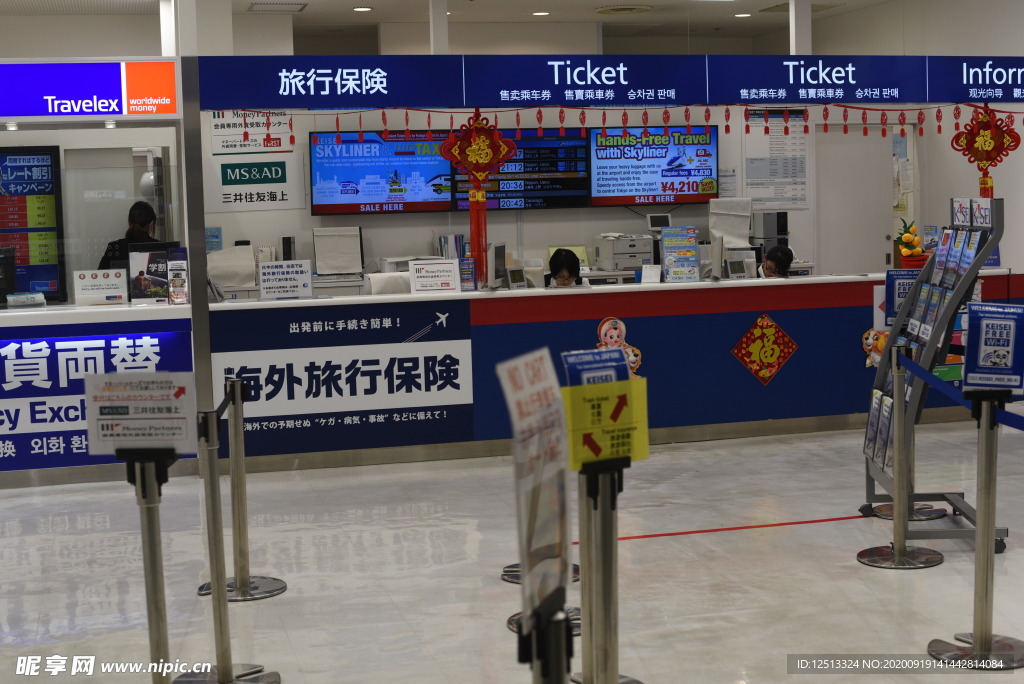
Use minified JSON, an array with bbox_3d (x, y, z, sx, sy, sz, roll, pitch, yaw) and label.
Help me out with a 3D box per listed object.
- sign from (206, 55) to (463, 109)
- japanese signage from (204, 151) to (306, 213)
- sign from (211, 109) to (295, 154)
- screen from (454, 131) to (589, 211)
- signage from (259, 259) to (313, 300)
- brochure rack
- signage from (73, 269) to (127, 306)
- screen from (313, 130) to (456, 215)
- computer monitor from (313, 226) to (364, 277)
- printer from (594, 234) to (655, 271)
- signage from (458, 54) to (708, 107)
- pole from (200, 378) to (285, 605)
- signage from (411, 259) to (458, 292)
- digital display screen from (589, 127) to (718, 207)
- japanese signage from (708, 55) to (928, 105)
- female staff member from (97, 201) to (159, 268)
[{"bbox_3d":[-1.058,-1.524,8.382,1.554,0.310,0.150,-3,6,-14],"label":"sign"},{"bbox_3d":[-1.813,-1.122,10.019,0.716,0.403,0.025,-3,6,-14],"label":"japanese signage"},{"bbox_3d":[-1.819,-1.502,9.982,0.567,0.360,0.025,-3,6,-14],"label":"sign"},{"bbox_3d":[0.070,-1.270,10.473,1.036,0.596,0.080,-3,6,-14],"label":"screen"},{"bbox_3d":[-1.363,-0.377,8.576,0.303,0.220,0.070,-3,6,-17],"label":"signage"},{"bbox_3d":[1.842,0.116,6.223,0.480,1.475,0.721,-1,6,0],"label":"brochure rack"},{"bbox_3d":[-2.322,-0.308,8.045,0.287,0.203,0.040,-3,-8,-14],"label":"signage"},{"bbox_3d":[-0.991,-1.278,10.762,1.085,0.615,0.090,-3,6,-14],"label":"screen"},{"bbox_3d":[-1.244,-0.652,10.174,0.350,0.360,0.100,-3,-7,-14],"label":"computer monitor"},{"bbox_3d":[0.826,-0.656,10.572,0.348,0.237,0.380,-3,6,-14],"label":"printer"},{"bbox_3d":[0.437,-1.531,8.338,1.488,0.290,0.080,-3,6,-14],"label":"signage"},{"bbox_3d":[-1.116,0.585,5.826,0.360,0.885,0.360,-3,6,-14],"label":"pole"},{"bbox_3d":[-0.457,-0.385,8.411,0.297,0.203,0.040,-3,-8,-14],"label":"signage"},{"bbox_3d":[1.068,-1.324,10.729,1.031,0.596,0.080,-3,6,-14],"label":"digital display screen"},{"bbox_3d":[1.866,-1.601,8.697,1.461,0.294,0.080,-3,6,-14],"label":"japanese signage"},{"bbox_3d":[-2.415,-0.136,9.252,0.430,1.545,0.290,2,7,30],"label":"female staff member"}]

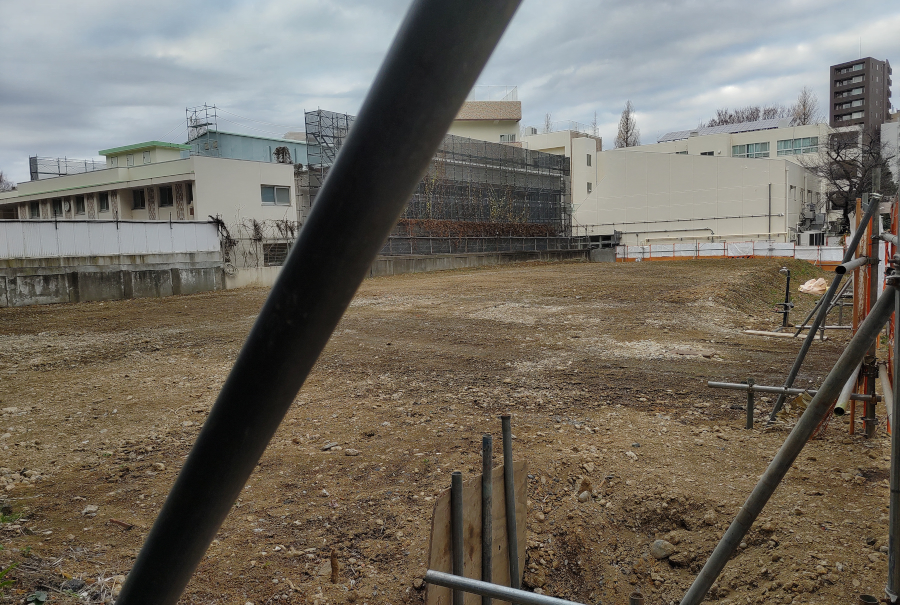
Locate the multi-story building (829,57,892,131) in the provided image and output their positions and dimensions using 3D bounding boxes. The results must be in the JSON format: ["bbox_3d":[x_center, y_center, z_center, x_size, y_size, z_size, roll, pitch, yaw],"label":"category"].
[{"bbox_3d":[105.128,-40.012,173.737,10.000,41.500,9.800,-6,6,-31],"label":"multi-story building"}]

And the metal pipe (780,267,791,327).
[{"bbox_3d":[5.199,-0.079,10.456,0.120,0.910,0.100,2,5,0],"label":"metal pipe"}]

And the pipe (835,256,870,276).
[{"bbox_3d":[2.752,-0.257,4.575,0.050,0.050,1.211,2,7,38],"label":"pipe"}]

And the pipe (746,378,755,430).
[{"bbox_3d":[2.433,0.826,5.480,0.046,0.408,0.046,-2,6,0],"label":"pipe"}]

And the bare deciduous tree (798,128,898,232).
[{"bbox_3d":[33.601,-9.532,57.000,7.300,10.055,7.000,-2,6,0],"label":"bare deciduous tree"}]

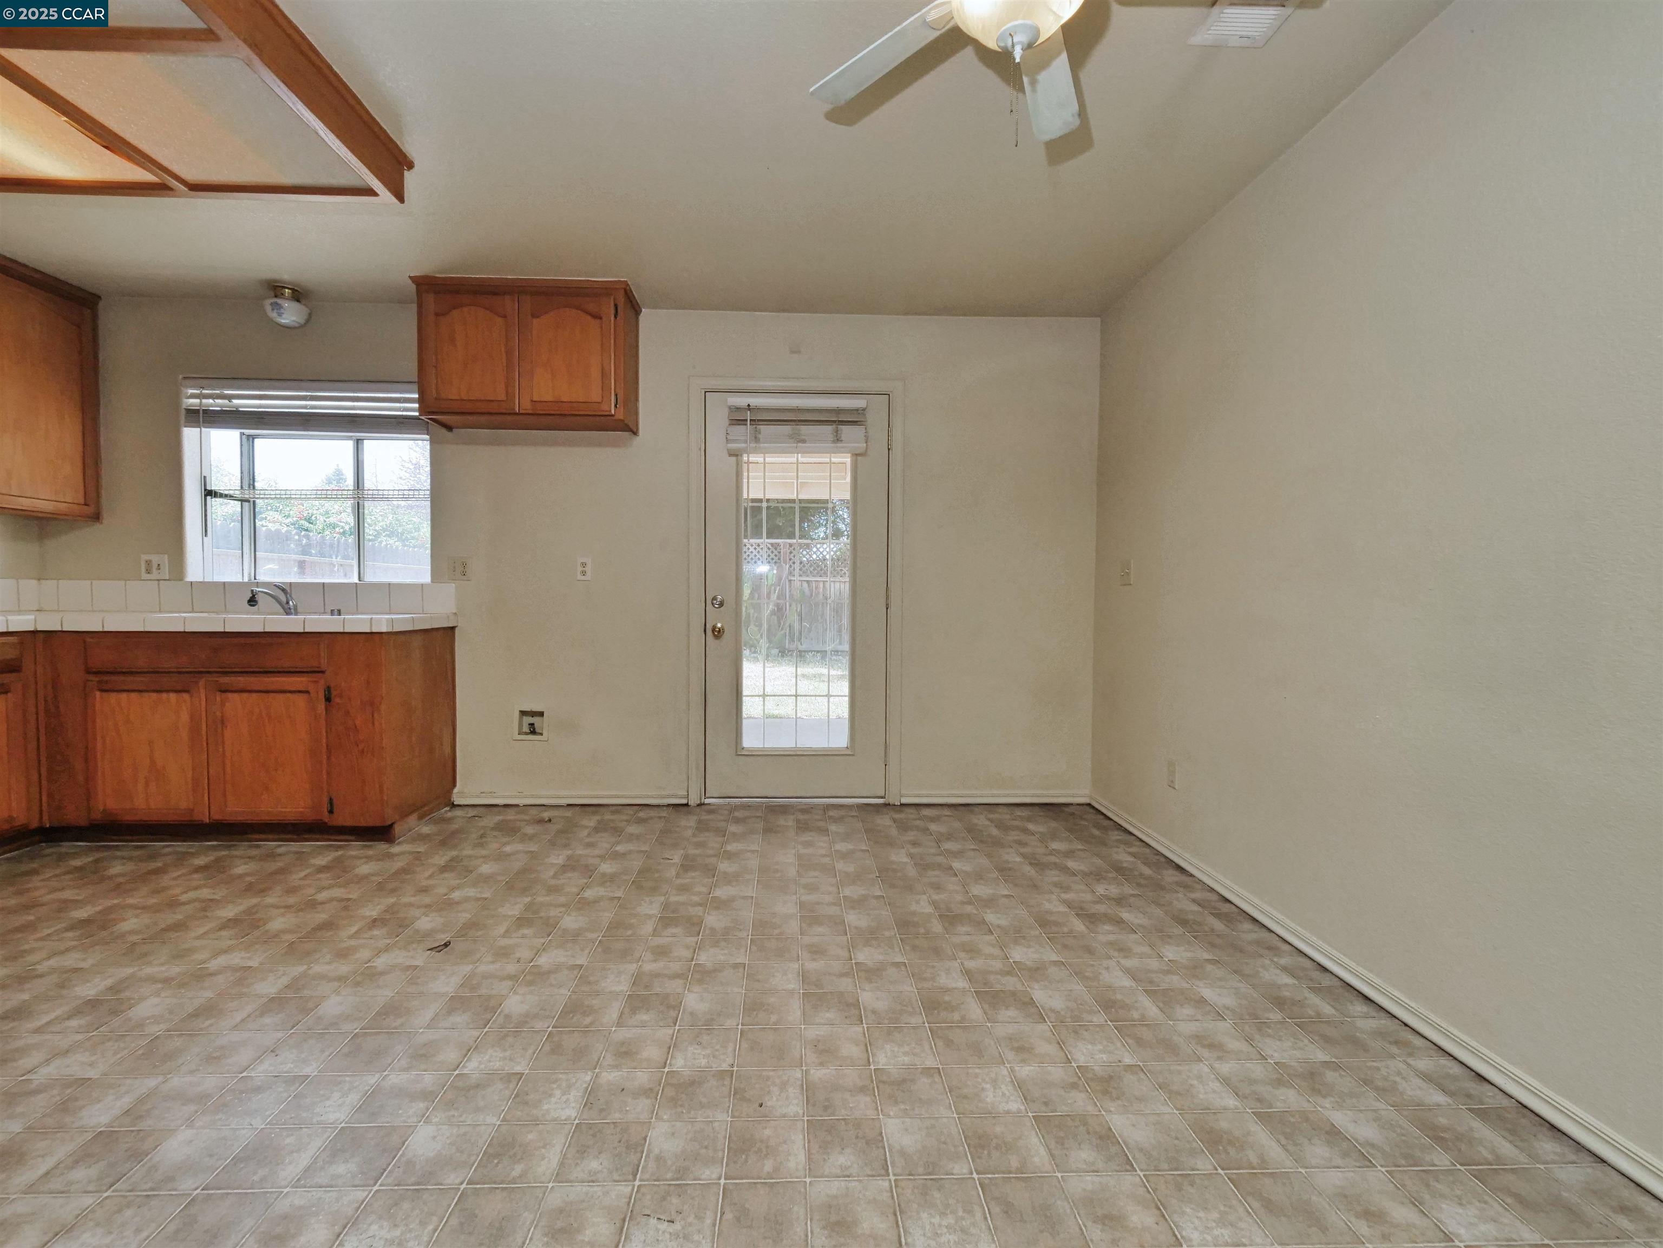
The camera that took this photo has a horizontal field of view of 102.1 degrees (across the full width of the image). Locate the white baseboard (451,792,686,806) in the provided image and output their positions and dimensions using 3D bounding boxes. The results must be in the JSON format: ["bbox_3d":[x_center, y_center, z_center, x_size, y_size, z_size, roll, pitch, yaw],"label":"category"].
[{"bbox_3d":[-1.301,0.877,3.360,1.165,0.063,0.015,0,2,-2],"label":"white baseboard"}]

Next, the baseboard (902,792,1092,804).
[{"bbox_3d":[0.846,0.895,3.436,0.978,0.063,0.015,0,2,-2],"label":"baseboard"}]

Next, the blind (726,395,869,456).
[{"bbox_3d":[-0.168,-0.959,3.304,0.699,0.275,0.065,0,2,-2],"label":"blind"}]

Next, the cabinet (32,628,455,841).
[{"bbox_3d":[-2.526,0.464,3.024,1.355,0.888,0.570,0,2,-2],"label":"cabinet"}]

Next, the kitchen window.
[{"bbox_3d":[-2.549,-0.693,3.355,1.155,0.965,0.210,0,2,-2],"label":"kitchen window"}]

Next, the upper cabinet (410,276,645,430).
[{"bbox_3d":[-1.385,-1.232,3.139,0.915,0.594,0.310,0,2,-2],"label":"upper cabinet"}]

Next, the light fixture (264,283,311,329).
[{"bbox_3d":[-2.461,-1.447,3.050,0.195,0.195,0.195,0,2,-2],"label":"light fixture"}]

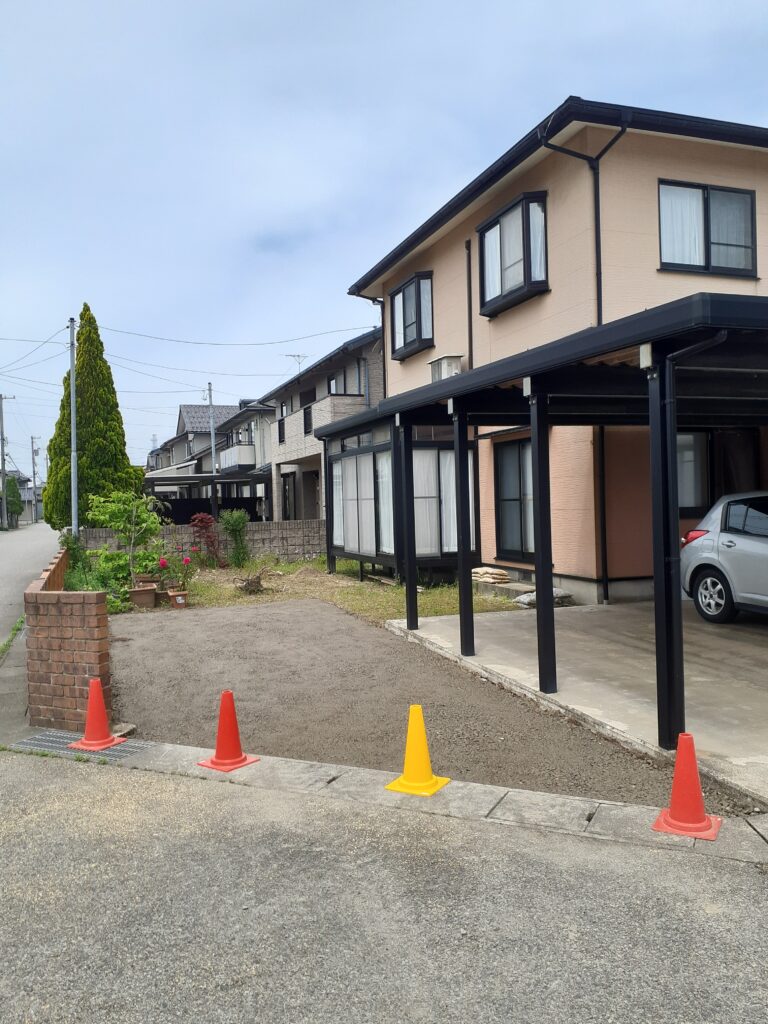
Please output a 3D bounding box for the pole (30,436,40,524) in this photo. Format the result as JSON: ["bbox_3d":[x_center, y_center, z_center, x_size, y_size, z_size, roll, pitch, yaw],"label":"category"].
[{"bbox_3d":[-41.744,-3.870,96.000,1.050,10.400,0.600,-2,1,-20],"label":"pole"}]

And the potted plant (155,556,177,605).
[{"bbox_3d":[-3.310,1.038,12.100,0.340,0.720,0.340,-2,1,-15],"label":"potted plant"}]

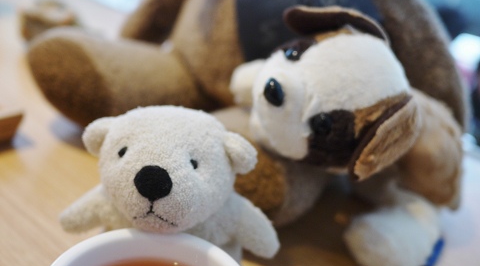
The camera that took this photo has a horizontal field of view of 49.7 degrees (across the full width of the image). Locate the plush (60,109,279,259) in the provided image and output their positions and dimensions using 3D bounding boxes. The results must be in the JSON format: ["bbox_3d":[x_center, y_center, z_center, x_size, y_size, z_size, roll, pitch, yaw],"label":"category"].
[{"bbox_3d":[-0.037,0.038,0.294,0.128,0.102,0.090,8,24,0],"label":"plush"}]

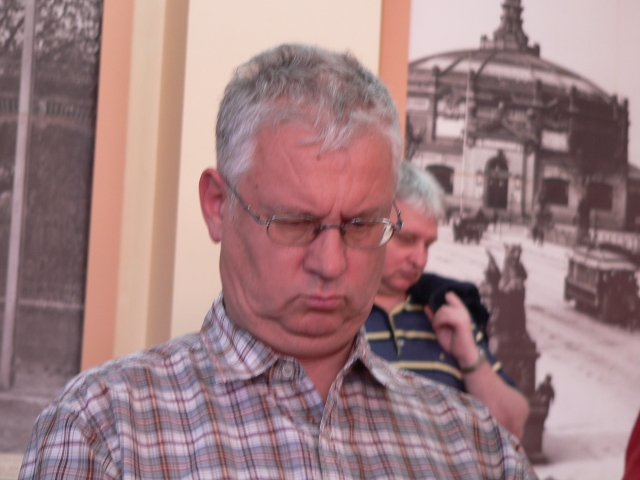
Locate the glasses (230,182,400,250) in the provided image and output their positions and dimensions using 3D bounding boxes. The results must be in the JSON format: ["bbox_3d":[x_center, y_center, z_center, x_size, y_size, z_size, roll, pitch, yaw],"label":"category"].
[{"bbox_3d":[-0.005,-0.030,2.080,0.145,0.042,0.138,2,24,-15],"label":"glasses"}]

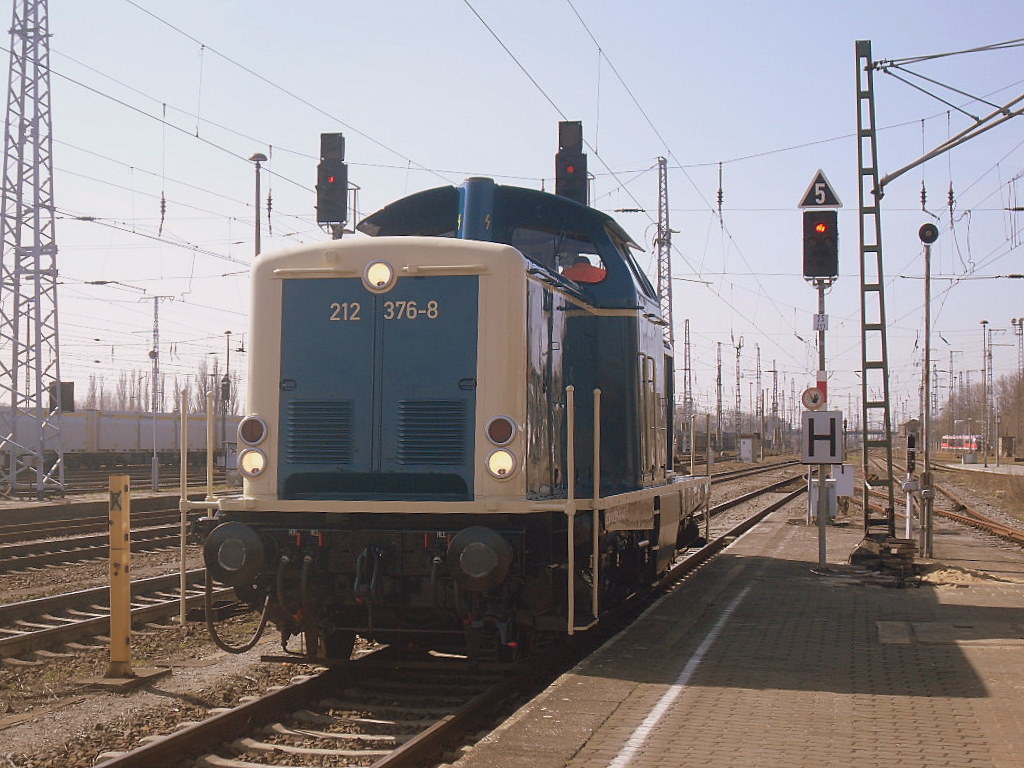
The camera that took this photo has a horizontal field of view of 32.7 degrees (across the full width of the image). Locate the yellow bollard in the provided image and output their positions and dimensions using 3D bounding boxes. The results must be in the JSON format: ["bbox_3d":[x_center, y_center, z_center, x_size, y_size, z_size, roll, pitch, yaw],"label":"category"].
[{"bbox_3d":[-3.173,1.558,14.173,0.170,1.627,0.190,0,-2,11],"label":"yellow bollard"}]

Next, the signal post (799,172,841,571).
[{"bbox_3d":[3.480,-0.163,19.680,0.500,4.503,0.400,0,-2,11],"label":"signal post"}]

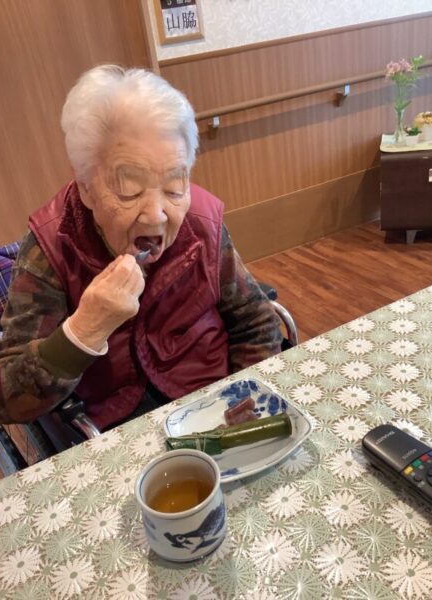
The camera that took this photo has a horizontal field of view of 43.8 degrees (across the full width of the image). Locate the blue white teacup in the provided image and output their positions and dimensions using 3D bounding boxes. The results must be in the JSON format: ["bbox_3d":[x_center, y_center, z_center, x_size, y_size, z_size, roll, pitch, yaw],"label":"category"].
[{"bbox_3d":[-0.030,0.194,0.506,0.082,0.064,0.082,-7,26,3],"label":"blue white teacup"}]

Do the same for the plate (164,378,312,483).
[{"bbox_3d":[0.020,0.154,0.608,0.144,0.029,0.147,-20,29,-22],"label":"plate"}]

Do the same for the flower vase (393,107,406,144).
[{"bbox_3d":[0.897,-0.845,2.621,0.051,0.157,0.051,5,29,25],"label":"flower vase"}]

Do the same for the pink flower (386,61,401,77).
[{"bbox_3d":[0.827,-1.079,2.508,0.066,0.063,0.061,5,29,25],"label":"pink flower"}]

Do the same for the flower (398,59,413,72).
[{"bbox_3d":[0.878,-1.087,2.490,0.063,0.060,0.060,5,29,25],"label":"flower"}]

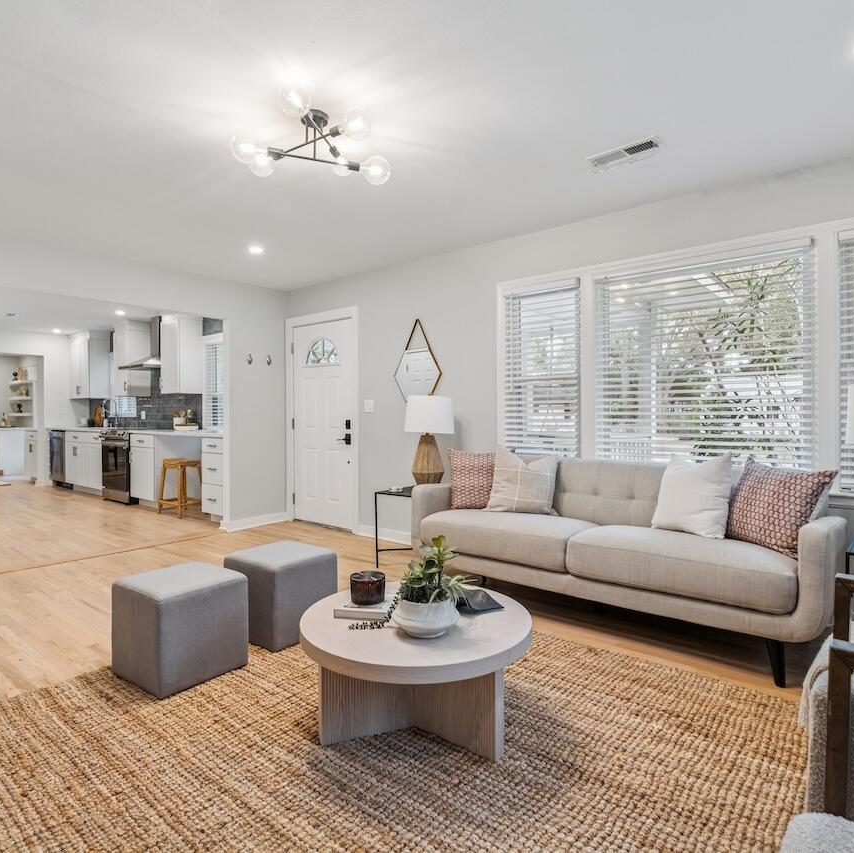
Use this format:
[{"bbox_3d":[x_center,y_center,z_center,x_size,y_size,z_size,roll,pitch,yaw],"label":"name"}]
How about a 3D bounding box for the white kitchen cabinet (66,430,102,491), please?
[{"bbox_3d":[-4.667,0.476,7.763,1.430,0.800,0.600,1,1,39],"label":"white kitchen cabinet"}]

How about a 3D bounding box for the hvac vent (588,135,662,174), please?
[{"bbox_3d":[1.017,-1.388,2.746,0.370,0.020,0.170,1,1,39],"label":"hvac vent"}]

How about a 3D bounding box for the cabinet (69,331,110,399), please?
[{"bbox_3d":[-5.428,-0.951,8.584,0.860,1.040,0.330,1,1,39],"label":"cabinet"}]

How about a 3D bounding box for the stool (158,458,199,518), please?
[{"bbox_3d":[-2.741,0.675,5.997,0.500,0.630,0.360,1,1,39],"label":"stool"}]

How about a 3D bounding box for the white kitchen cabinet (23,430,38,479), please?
[{"bbox_3d":[-6.492,0.453,9.243,0.800,0.800,0.600,1,1,39],"label":"white kitchen cabinet"}]

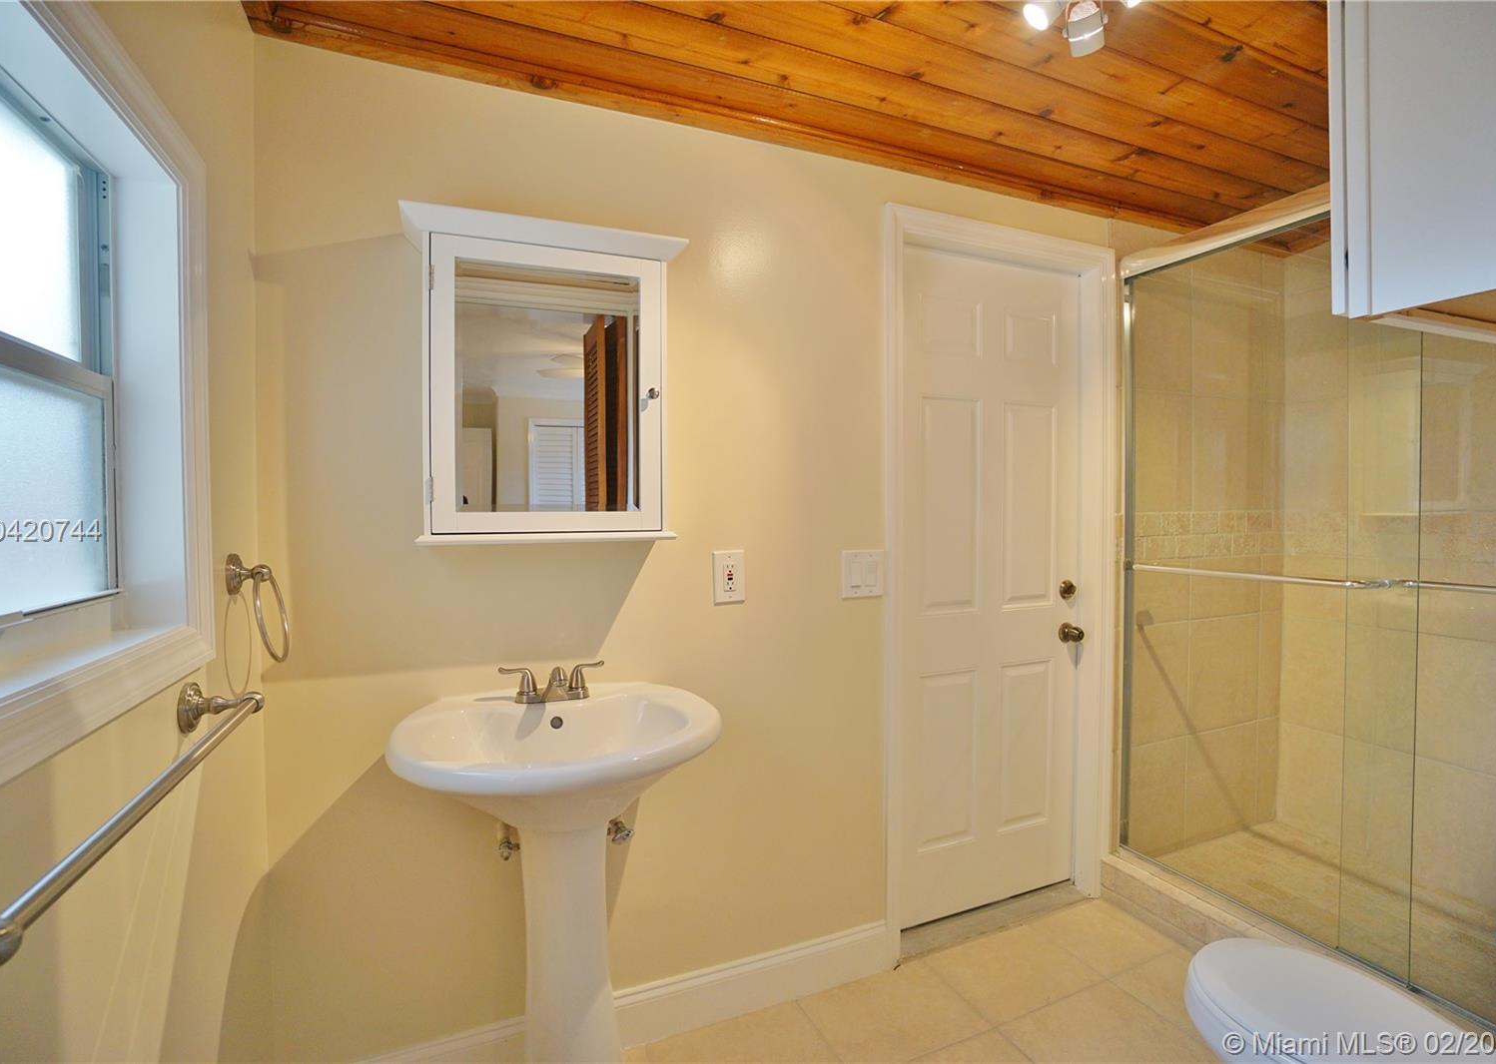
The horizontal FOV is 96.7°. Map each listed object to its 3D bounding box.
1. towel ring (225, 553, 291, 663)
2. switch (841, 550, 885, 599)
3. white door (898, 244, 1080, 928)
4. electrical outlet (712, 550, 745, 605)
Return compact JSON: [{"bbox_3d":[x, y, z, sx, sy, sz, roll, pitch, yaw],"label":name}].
[{"bbox_3d":[-0.836,0.132,1.137,0.080,0.192,0.167,-1,1,-21],"label":"towel ring"},{"bbox_3d":[0.305,0.114,1.764,0.128,0.126,0.012,-1,1,-21],"label":"switch"},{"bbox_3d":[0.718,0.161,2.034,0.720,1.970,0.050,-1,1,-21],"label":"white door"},{"bbox_3d":[-0.046,0.111,1.626,0.081,0.126,0.012,-1,1,-21],"label":"electrical outlet"}]

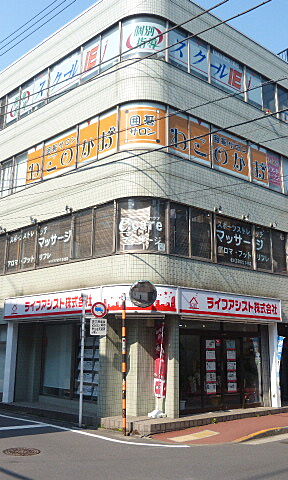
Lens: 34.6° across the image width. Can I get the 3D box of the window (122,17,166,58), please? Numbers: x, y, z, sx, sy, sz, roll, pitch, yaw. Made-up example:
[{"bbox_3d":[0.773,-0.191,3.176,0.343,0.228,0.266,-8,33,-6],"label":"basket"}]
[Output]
[{"bbox_3d":[0.006,-5.785,13.391,1.280,1.140,0.240,0,-14,2],"label":"window"}]

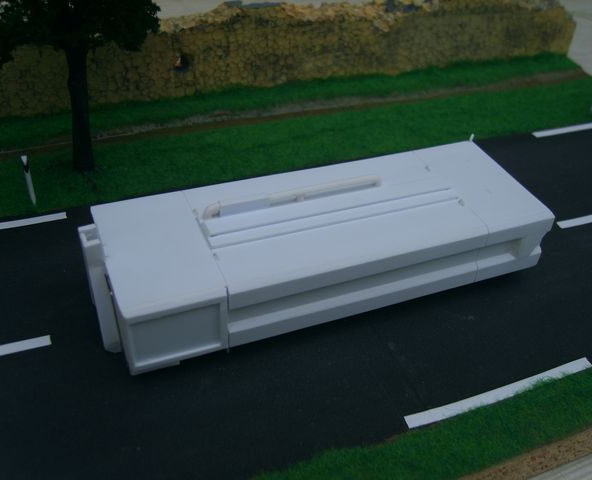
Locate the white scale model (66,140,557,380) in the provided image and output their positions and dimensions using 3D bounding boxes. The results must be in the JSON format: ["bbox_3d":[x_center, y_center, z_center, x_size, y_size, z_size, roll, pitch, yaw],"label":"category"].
[{"bbox_3d":[0.005,0.000,0.128,0.088,0.015,0.029,-12,45,-21],"label":"white scale model"}]

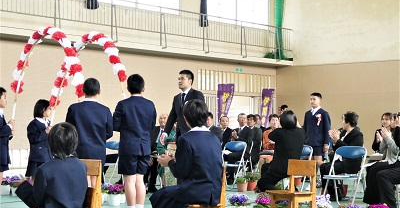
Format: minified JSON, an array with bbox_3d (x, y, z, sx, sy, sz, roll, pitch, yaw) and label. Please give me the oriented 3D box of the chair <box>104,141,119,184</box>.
[{"bbox_3d":[-1.332,0.933,10.609,0.460,0.760,0.470,-1,-2,41],"label":"chair"}]

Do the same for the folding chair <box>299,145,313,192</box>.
[{"bbox_3d":[1.225,0.931,9.312,0.450,0.765,0.460,0,-2,41],"label":"folding chair"}]

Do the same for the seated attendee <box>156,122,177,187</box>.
[{"bbox_3d":[-0.340,0.724,10.637,0.500,1.200,0.680,0,-1,24],"label":"seated attendee"}]

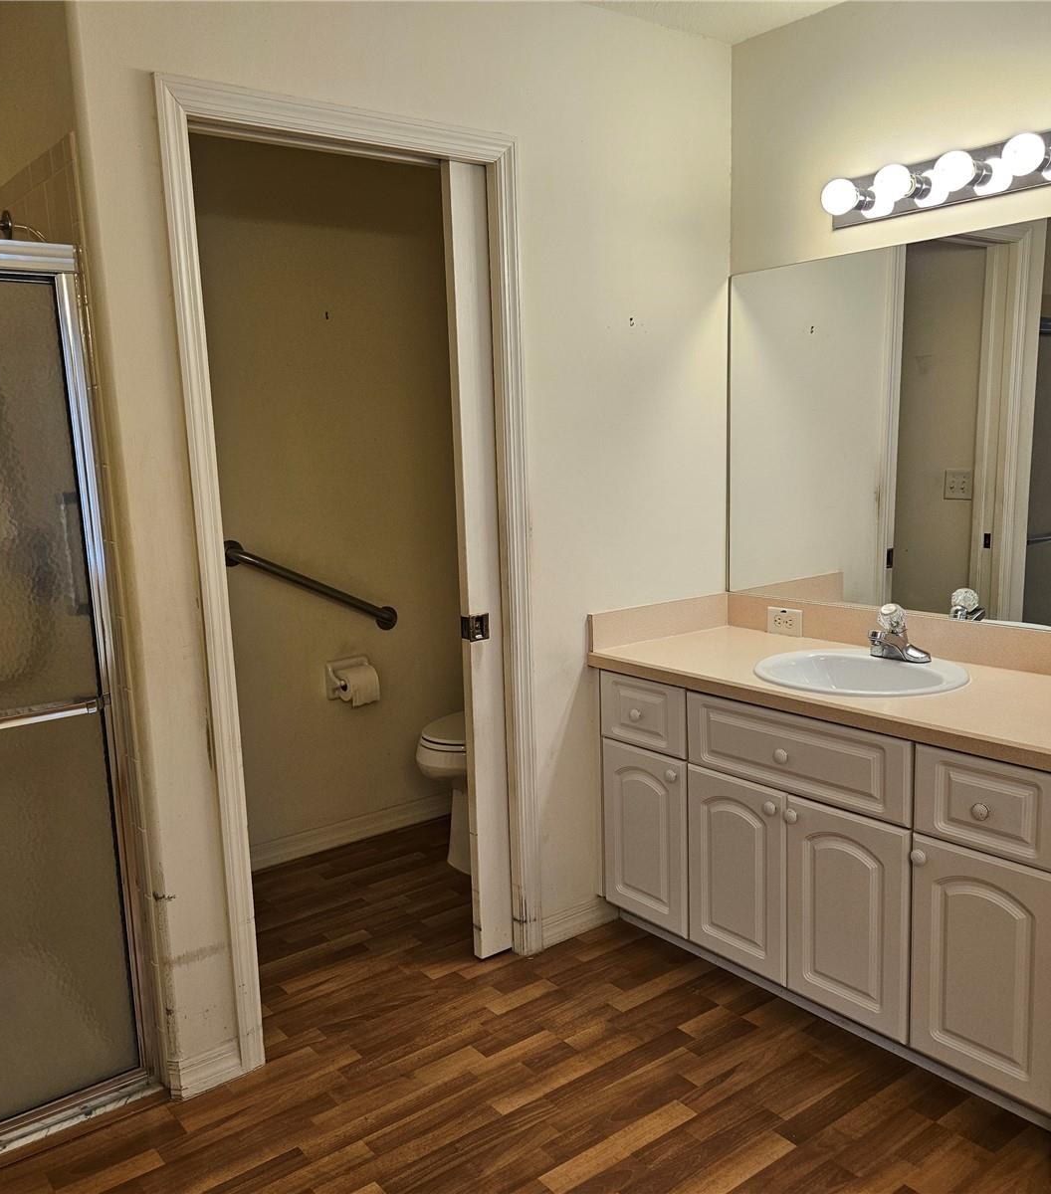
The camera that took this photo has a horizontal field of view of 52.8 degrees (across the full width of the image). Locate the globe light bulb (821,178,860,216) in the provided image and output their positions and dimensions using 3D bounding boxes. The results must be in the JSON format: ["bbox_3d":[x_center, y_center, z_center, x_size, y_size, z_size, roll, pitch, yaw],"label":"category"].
[{"bbox_3d":[0.771,-0.978,2.589,0.087,0.087,0.087,-2,9,0],"label":"globe light bulb"}]

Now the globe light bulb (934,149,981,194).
[{"bbox_3d":[0.955,-0.947,2.355,0.087,0.087,0.087,-9,11,-37],"label":"globe light bulb"}]

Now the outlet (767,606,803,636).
[{"bbox_3d":[0.734,0.071,2.996,0.012,0.073,0.118,-9,11,-37],"label":"outlet"}]

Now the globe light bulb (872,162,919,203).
[{"bbox_3d":[0.861,-0.967,2.474,0.087,0.087,0.087,-9,11,-37],"label":"globe light bulb"}]

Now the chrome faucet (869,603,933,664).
[{"bbox_3d":[0.901,0.087,2.590,0.147,0.148,0.157,-9,11,-37],"label":"chrome faucet"}]

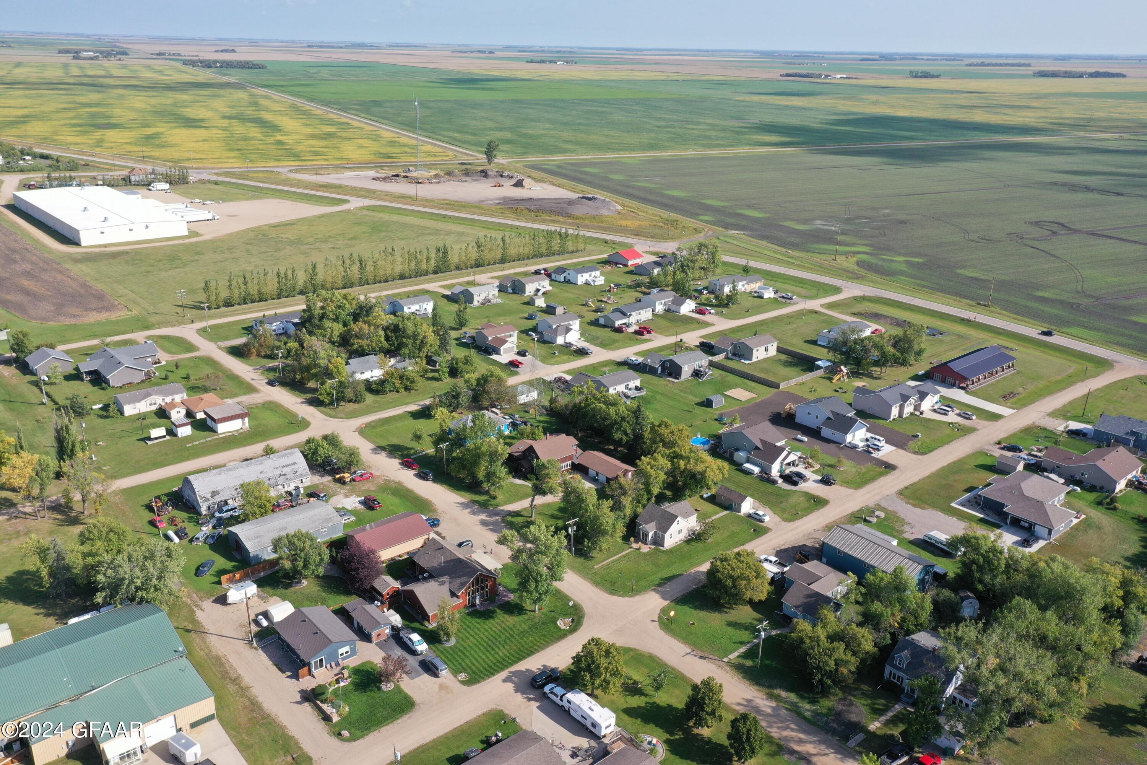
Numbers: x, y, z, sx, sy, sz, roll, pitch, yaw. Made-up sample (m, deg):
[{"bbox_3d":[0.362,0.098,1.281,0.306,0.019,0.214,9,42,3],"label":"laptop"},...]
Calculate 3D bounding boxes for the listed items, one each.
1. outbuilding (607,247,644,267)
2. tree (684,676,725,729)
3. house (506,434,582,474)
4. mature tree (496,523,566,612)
[{"bbox_3d":[25.200,-60.050,426.020,11.200,5.600,13.600,-17,28,-40],"label":"outbuilding"},{"bbox_3d":[19.971,49.261,136.484,6.090,9.090,6.090,1,21,0],"label":"tree"},{"bbox_3d":[-6.260,17.340,220.400,13.400,6.300,12.000,-15,26,-37],"label":"house"},{"bbox_3d":[-7.556,35.498,168.067,12.400,18.600,12.000,1,21,0],"label":"mature tree"}]

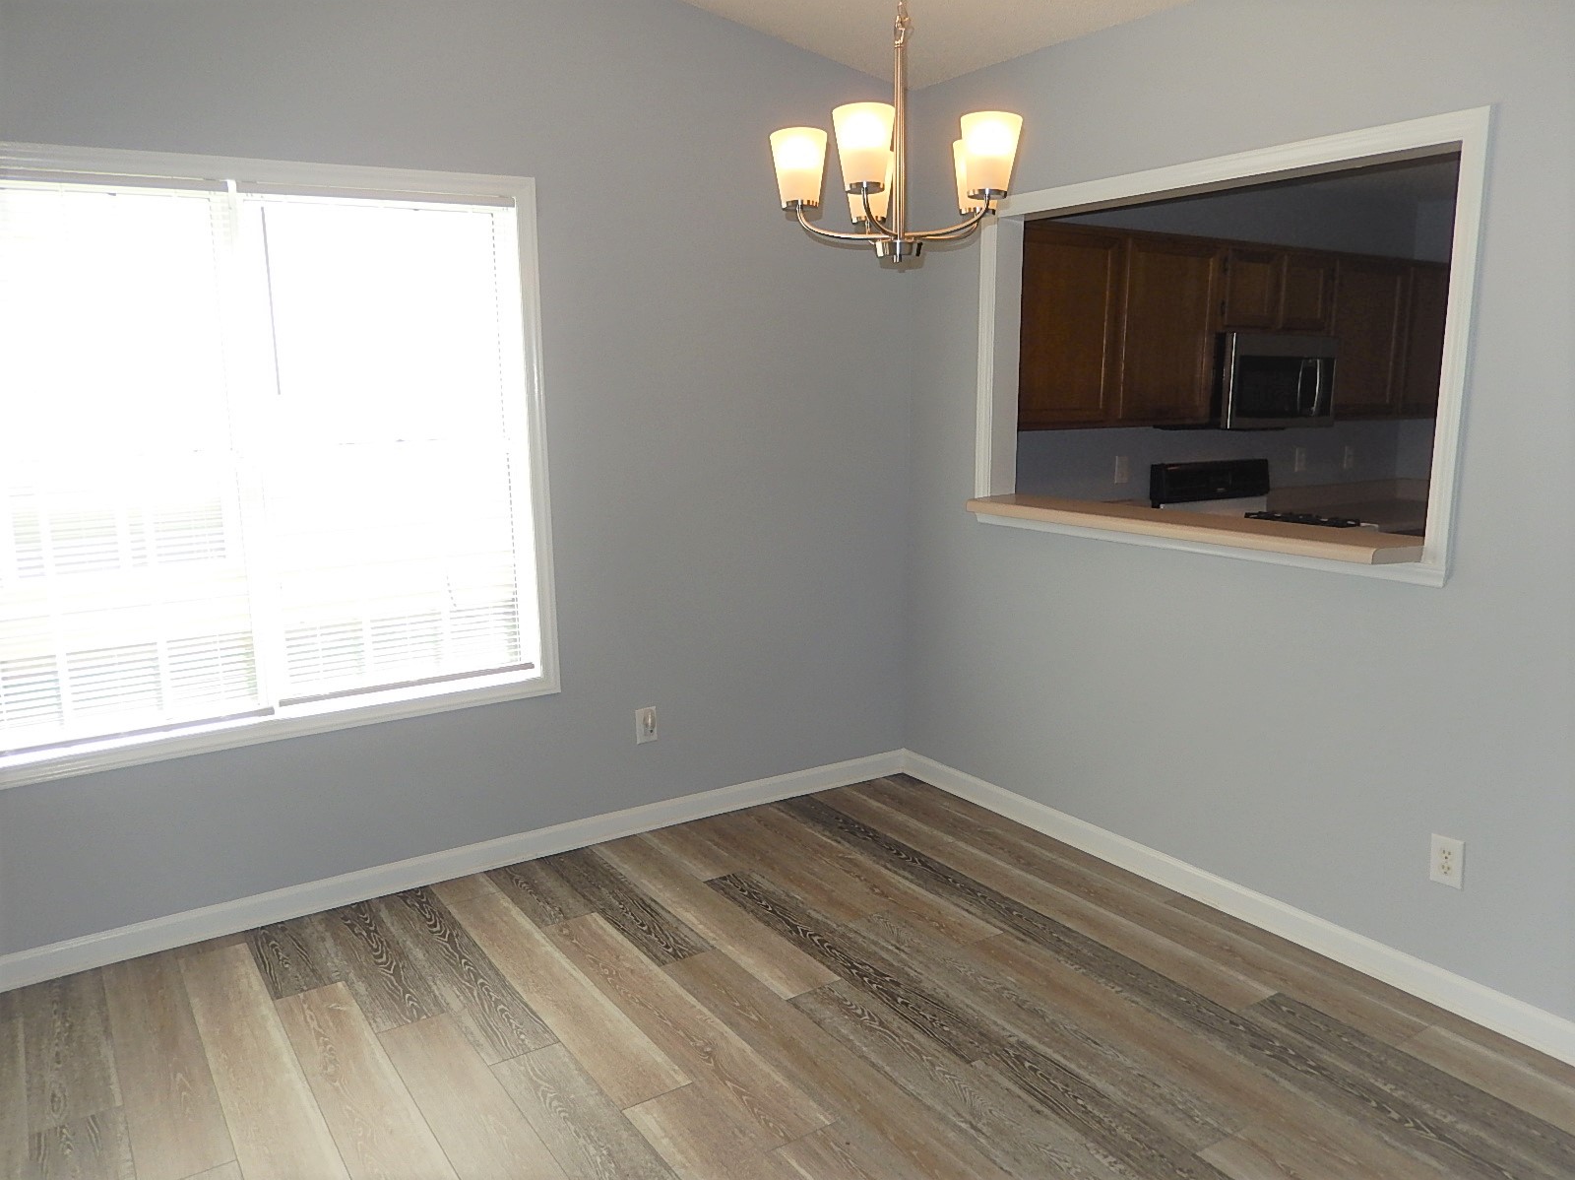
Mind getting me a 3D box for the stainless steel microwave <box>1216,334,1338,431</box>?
[{"bbox_3d":[2.106,-0.944,5.167,0.760,0.406,0.415,-7,12,-33],"label":"stainless steel microwave"}]

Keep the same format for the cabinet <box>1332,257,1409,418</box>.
[{"bbox_3d":[2.670,-1.223,5.554,0.640,0.763,0.330,-7,12,-33],"label":"cabinet"}]

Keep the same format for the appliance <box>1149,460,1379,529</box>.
[{"bbox_3d":[2.178,0.025,5.215,0.765,1.185,0.670,-7,12,-33],"label":"appliance"}]

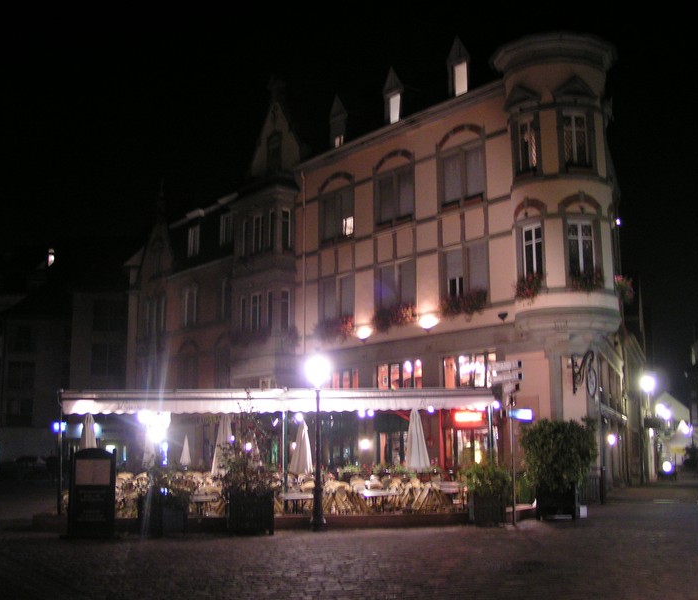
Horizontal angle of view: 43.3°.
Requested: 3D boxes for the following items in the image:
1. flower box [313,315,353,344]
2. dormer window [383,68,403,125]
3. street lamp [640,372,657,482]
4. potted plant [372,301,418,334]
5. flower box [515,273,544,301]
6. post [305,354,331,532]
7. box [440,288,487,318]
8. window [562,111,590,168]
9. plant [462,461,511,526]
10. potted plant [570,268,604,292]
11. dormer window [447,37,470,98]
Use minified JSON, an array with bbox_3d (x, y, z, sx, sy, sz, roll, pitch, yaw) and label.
[{"bbox_3d":[-0.627,1.139,34.693,0.480,0.800,2.050,8,-12,-38],"label":"flower box"},{"bbox_3d":[2.087,-7.927,34.782,0.900,2.451,1.205,7,-12,-38],"label":"dormer window"},{"bbox_3d":[12.390,5.340,36.372,0.500,4.508,0.500,0,-9,0],"label":"street lamp"},{"bbox_3d":[1.636,0.651,31.935,0.480,0.780,2.050,8,-12,-38],"label":"potted plant"},{"bbox_3d":[5.352,-0.400,26.039,0.340,0.800,0.880,7,-12,-38],"label":"flower box"},{"bbox_3d":[-0.604,2.820,17.457,0.450,3.404,0.450,0,-9,0],"label":"post"},{"bbox_3d":[3.804,0.130,29.301,0.480,0.740,1.900,8,-12,-38],"label":"box"},{"bbox_3d":[6.906,-4.896,26.787,0.820,1.800,0.180,1,-10,-7],"label":"window"},{"bbox_3d":[2.891,4.035,18.423,1.030,1.320,0.950,-3,-10,13],"label":"plant"},{"bbox_3d":[6.959,-0.569,25.746,0.950,0.620,0.450,1,-10,-7],"label":"potted plant"},{"bbox_3d":[4.305,-8.317,32.037,0.900,2.456,1.139,7,-12,-38],"label":"dormer window"}]

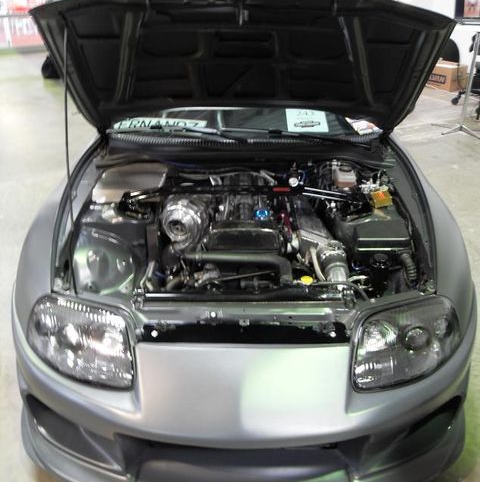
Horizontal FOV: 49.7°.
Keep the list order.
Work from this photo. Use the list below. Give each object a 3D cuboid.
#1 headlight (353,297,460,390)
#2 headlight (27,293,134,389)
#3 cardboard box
[{"bbox_3d":[0.562,0.329,1.750,0.400,0.200,0.290,-6,28,-11],"label":"headlight"},{"bbox_3d":[-0.545,0.329,1.750,0.400,0.200,0.290,6,28,11],"label":"headlight"},{"bbox_3d":[3.433,-2.727,8.542,0.400,0.390,0.550,-13,30,-24],"label":"cardboard box"}]

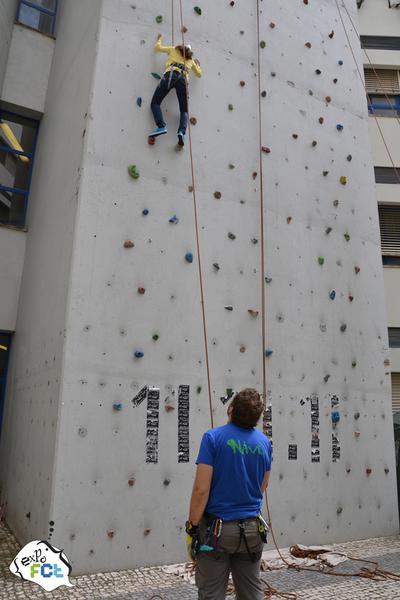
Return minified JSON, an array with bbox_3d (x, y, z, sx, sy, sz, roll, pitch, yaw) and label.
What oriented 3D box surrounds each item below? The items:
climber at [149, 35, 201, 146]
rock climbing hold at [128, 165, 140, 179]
[{"bbox_3d":[-0.308,-2.971,6.164,0.720,1.700,0.450,8,-16,-25],"label":"climber"},{"bbox_3d":[-0.843,-1.655,5.790,0.155,0.170,0.080,8,-16,-25],"label":"rock climbing hold"}]

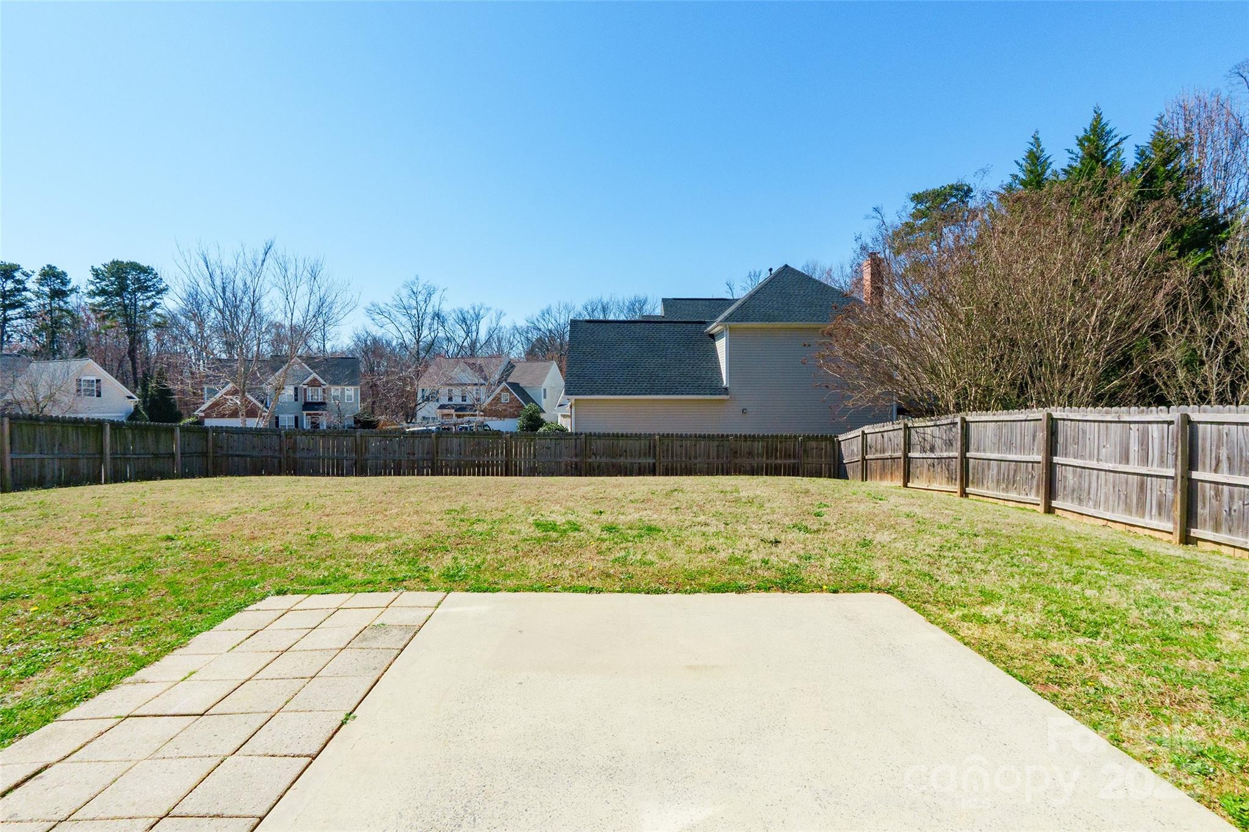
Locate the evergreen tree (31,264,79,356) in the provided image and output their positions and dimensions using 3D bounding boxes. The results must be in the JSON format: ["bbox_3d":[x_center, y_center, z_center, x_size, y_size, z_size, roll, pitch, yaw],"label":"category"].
[{"bbox_3d":[-68.900,-7.860,67.000,4.800,20.900,4.800,1,2,44],"label":"evergreen tree"}]

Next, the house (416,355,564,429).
[{"bbox_3d":[-15.400,-2.300,64.000,15.200,9.400,10.800,0,1,14],"label":"house"}]

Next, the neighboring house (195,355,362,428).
[{"bbox_3d":[-37.200,-2.120,61.200,14.600,9.200,11.500,-1,1,-29],"label":"neighboring house"}]

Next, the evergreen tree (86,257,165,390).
[{"bbox_3d":[-60.900,-8.280,68.000,7.400,21.700,7.400,-1,2,-42],"label":"evergreen tree"}]

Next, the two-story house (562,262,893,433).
[{"bbox_3d":[3.760,-2.310,26.600,13.000,8.700,12.600,0,1,-3],"label":"two-story house"}]

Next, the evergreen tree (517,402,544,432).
[{"bbox_3d":[-6.800,0.690,40.000,2.050,3.350,2.050,0,1,-10],"label":"evergreen tree"}]

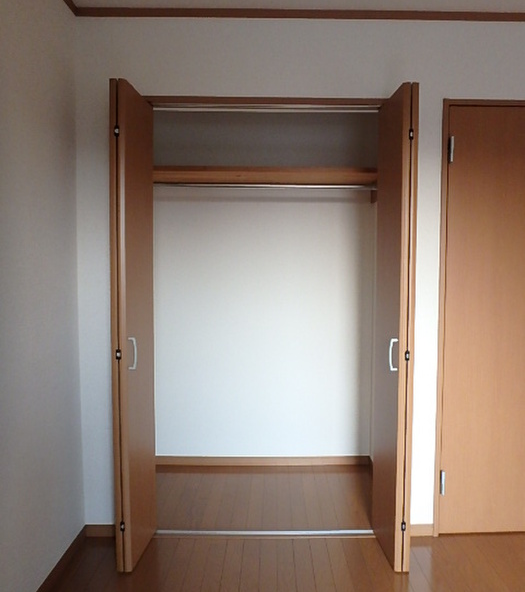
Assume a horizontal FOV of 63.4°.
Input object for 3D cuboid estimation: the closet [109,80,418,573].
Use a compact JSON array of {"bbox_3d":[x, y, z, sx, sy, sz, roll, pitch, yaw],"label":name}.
[{"bbox_3d":[0.005,0.118,2.184,1.315,2.015,0.970,0,3,0],"label":"closet"}]

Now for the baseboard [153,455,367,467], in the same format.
[{"bbox_3d":[-0.001,1.069,2.738,1.400,0.060,0.015,0,3,0],"label":"baseboard"}]

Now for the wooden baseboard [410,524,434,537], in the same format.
[{"bbox_3d":[0.742,1.107,1.997,0.139,0.060,0.015,0,3,0],"label":"wooden baseboard"}]

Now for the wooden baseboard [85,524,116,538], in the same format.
[{"bbox_3d":[-0.744,1.106,1.989,0.173,0.060,0.015,0,3,0],"label":"wooden baseboard"}]

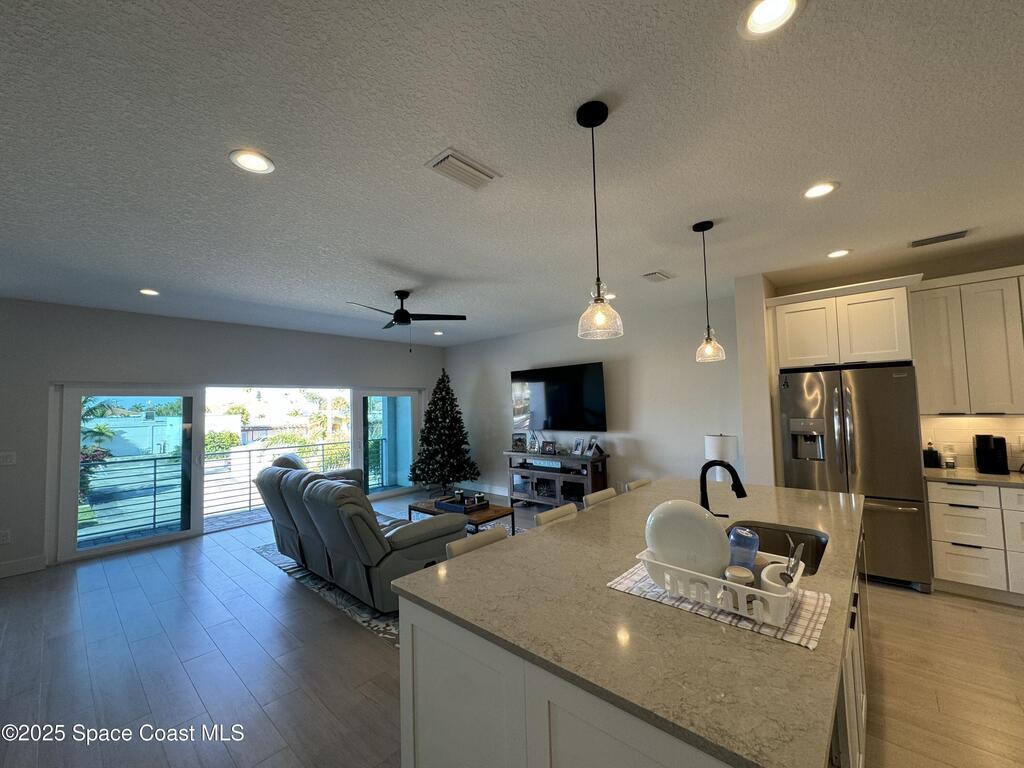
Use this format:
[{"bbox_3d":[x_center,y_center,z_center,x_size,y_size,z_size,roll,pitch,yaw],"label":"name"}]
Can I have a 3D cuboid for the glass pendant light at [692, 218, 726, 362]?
[{"bbox_3d":[1.438,-0.667,3.053,0.205,0.980,0.205,-4,-4,41],"label":"glass pendant light"}]

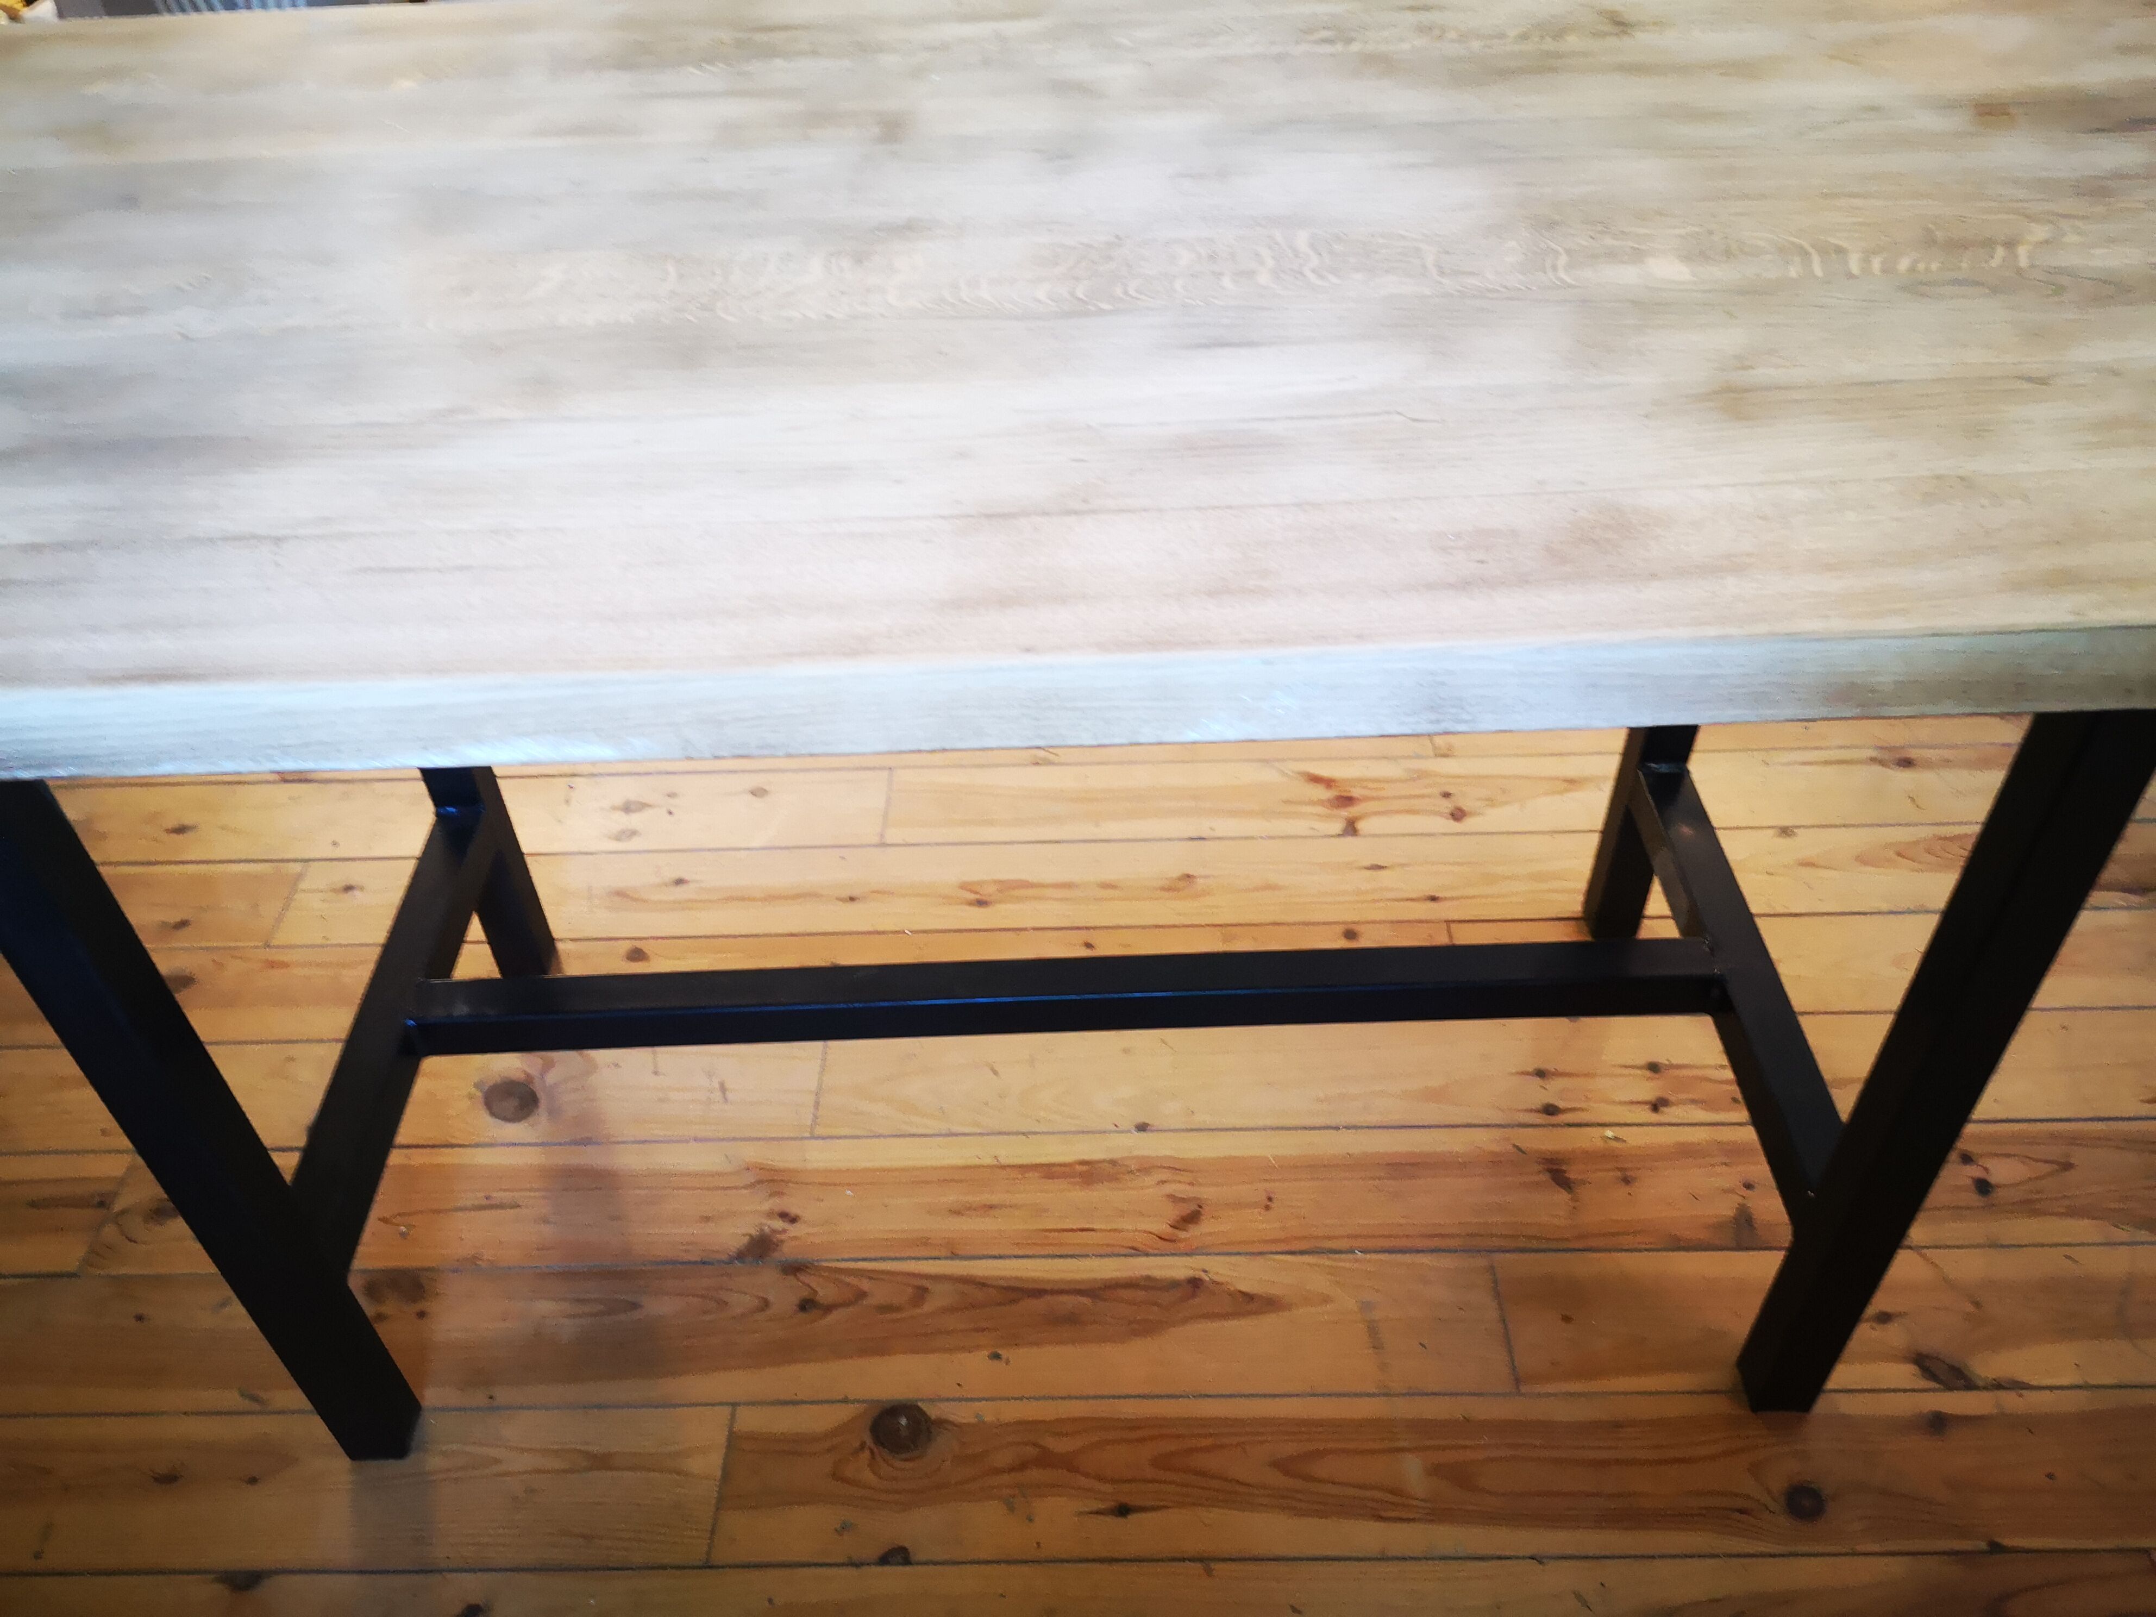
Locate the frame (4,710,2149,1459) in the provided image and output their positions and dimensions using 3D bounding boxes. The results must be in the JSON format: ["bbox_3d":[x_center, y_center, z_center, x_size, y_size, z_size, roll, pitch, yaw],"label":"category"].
[{"bbox_3d":[-0.016,0.003,1.164,1.073,0.771,0.517,-2,43,0],"label":"frame"}]

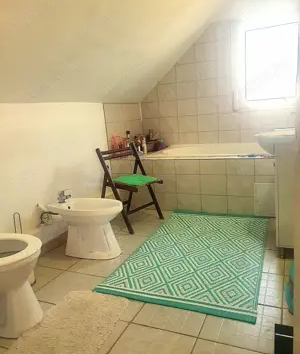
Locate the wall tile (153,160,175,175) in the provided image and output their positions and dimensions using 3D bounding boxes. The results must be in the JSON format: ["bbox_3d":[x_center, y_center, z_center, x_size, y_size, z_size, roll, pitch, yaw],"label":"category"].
[{"bbox_3d":[0.141,-0.102,3.100,0.254,0.146,0.010,1,11,24],"label":"wall tile"}]

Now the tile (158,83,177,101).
[{"bbox_3d":[0.219,-1.069,3.787,0.250,0.202,0.010,1,13,23],"label":"tile"}]

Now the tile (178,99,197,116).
[{"bbox_3d":[0.458,-0.853,3.680,0.250,0.201,0.010,1,13,24],"label":"tile"}]

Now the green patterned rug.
[{"bbox_3d":[0.365,0.512,2.241,0.910,0.010,1.520,1,12,24],"label":"green patterned rug"}]

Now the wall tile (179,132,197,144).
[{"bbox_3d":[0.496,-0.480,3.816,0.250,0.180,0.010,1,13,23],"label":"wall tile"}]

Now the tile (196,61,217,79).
[{"bbox_3d":[0.667,-1.260,3.545,0.250,0.202,0.010,1,13,23],"label":"tile"}]

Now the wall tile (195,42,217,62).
[{"bbox_3d":[0.642,-1.438,3.459,0.250,0.201,0.010,1,13,24],"label":"wall tile"}]

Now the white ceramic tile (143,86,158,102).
[{"bbox_3d":[-0.014,-1.055,3.843,0.251,0.196,0.010,1,11,24],"label":"white ceramic tile"}]

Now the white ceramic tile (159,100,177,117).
[{"bbox_3d":[0.228,-0.857,3.777,0.249,0.202,0.010,1,11,24],"label":"white ceramic tile"}]

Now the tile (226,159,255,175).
[{"bbox_3d":[0.836,-0.092,2.789,0.254,0.146,0.010,1,11,24],"label":"tile"}]

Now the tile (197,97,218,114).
[{"bbox_3d":[0.686,-0.849,3.579,0.250,0.201,0.010,1,13,24],"label":"tile"}]

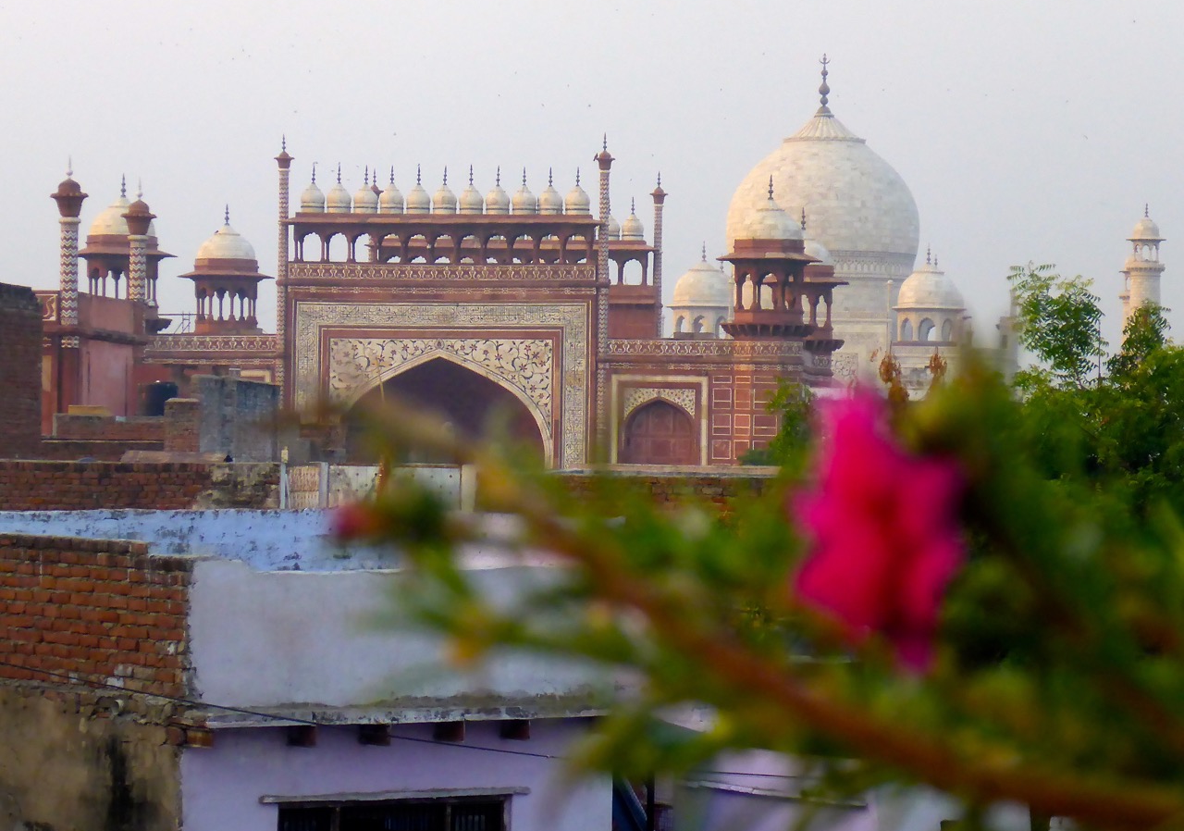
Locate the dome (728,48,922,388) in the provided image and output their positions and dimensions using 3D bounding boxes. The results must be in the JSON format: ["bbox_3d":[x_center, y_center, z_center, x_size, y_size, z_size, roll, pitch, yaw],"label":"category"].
[{"bbox_3d":[37.515,-33.633,589.808,32.500,50.000,32.500,1,0,7],"label":"dome"}]

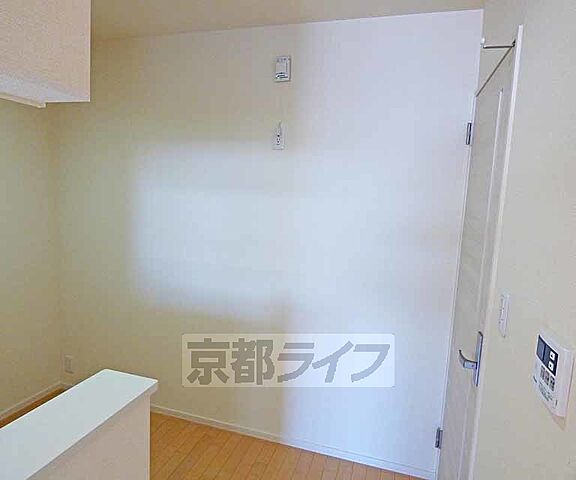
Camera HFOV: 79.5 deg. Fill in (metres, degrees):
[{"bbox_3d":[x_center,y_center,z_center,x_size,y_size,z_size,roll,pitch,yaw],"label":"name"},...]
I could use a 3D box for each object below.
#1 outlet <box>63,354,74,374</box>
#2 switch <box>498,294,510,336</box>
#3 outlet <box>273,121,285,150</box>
[{"bbox_3d":[-1.585,0.897,2.497,0.070,0.120,0.010,5,6,15],"label":"outlet"},{"bbox_3d":[0.644,0.224,1.039,0.010,0.120,0.070,5,6,15],"label":"switch"},{"bbox_3d":[-0.054,-0.563,1.931,0.071,0.125,0.012,5,6,15],"label":"outlet"}]

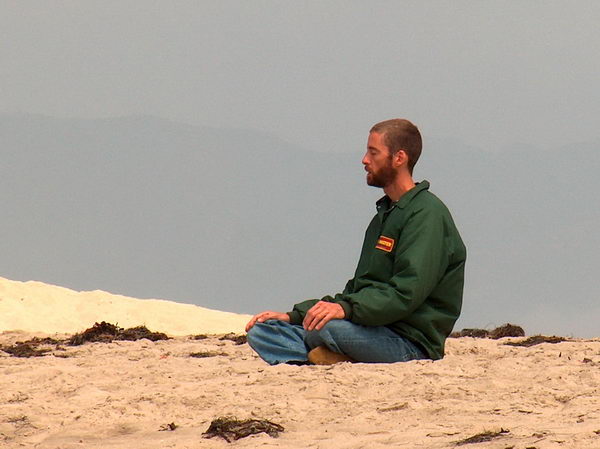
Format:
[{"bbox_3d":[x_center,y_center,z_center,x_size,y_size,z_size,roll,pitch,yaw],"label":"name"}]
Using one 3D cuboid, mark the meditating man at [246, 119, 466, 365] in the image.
[{"bbox_3d":[0.251,0.060,18.600,0.730,0.885,0.710,0,-1,-21],"label":"meditating man"}]

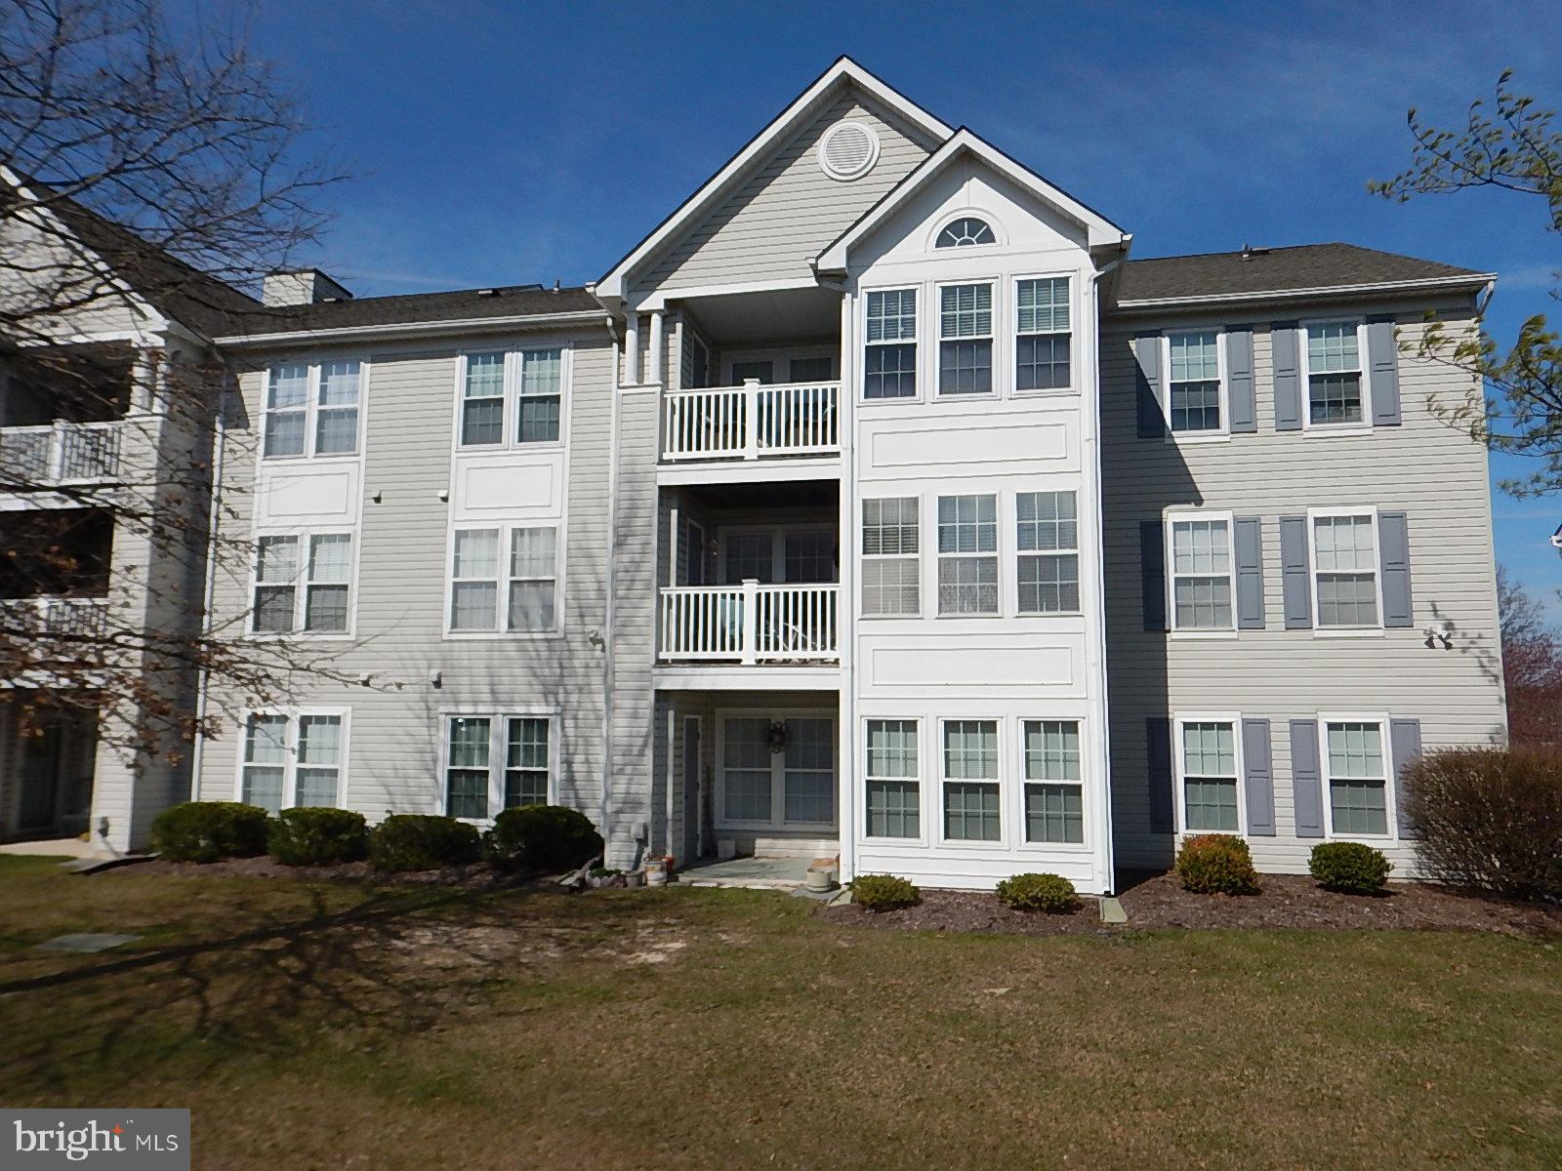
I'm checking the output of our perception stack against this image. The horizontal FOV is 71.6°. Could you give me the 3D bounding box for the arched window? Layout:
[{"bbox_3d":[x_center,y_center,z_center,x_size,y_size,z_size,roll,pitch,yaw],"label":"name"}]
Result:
[{"bbox_3d":[2.427,-4.665,14.277,0.777,0.421,0.100,-1,-7,12],"label":"arched window"}]

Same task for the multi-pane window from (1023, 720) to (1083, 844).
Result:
[{"bbox_3d":[3.280,2.366,13.082,0.701,1.470,0.080,-1,-8,12],"label":"multi-pane window"}]

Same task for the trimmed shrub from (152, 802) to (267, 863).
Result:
[{"bbox_3d":[-8.354,3.574,15.882,1.600,0.800,1.250,-1,-7,12],"label":"trimmed shrub"}]

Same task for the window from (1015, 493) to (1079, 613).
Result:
[{"bbox_3d":[3.344,-0.414,13.560,0.771,1.553,0.090,-1,-7,12],"label":"window"}]

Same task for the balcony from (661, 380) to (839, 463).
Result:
[{"bbox_3d":[-0.400,-2.309,15.000,2.560,1.152,0.150,-1,-8,12],"label":"balcony"}]

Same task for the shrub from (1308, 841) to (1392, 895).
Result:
[{"bbox_3d":[7.156,3.532,13.623,0.950,0.640,0.920,-1,-7,12],"label":"shrub"}]

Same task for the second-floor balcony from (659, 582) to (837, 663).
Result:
[{"bbox_3d":[-0.410,0.500,14.825,2.630,1.159,0.160,-1,-7,12],"label":"second-floor balcony"}]

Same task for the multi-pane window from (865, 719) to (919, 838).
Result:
[{"bbox_3d":[1.387,2.405,13.484,0.687,1.461,0.080,-1,-8,12],"label":"multi-pane window"}]

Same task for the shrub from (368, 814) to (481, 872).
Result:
[{"bbox_3d":[-4.950,3.541,15.018,1.600,0.710,1.150,-1,-7,12],"label":"shrub"}]

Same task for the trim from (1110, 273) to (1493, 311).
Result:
[{"bbox_3d":[7.342,-4.157,15.296,4.954,0.130,0.130,-1,-7,12],"label":"trim"}]

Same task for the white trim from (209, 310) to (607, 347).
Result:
[{"bbox_3d":[-5.927,-4.029,17.005,6.806,0.148,0.130,-1,-7,12],"label":"white trim"}]

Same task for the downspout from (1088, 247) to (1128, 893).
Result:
[{"bbox_3d":[4.114,-0.290,13.312,0.495,7.987,0.200,-1,-7,12],"label":"downspout"}]

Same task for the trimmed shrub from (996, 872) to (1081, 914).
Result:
[{"bbox_3d":[2.948,3.506,12.416,0.880,0.400,0.850,-1,-8,12],"label":"trimmed shrub"}]

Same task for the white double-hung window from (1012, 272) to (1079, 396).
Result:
[{"bbox_3d":[3.391,-3.232,13.912,0.867,1.666,0.100,-1,-7,12],"label":"white double-hung window"}]

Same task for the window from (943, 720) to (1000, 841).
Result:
[{"bbox_3d":[2.360,2.418,13.440,0.702,1.478,0.100,-1,-7,12],"label":"window"}]

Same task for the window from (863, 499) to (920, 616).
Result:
[{"bbox_3d":[1.417,-0.384,13.987,0.742,1.545,0.100,-1,-7,12],"label":"window"}]

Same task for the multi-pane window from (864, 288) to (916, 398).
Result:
[{"bbox_3d":[1.436,-3.159,14.200,0.692,1.470,0.080,-1,-8,12],"label":"multi-pane window"}]

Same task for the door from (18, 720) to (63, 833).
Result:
[{"bbox_3d":[-12.793,3.231,18.739,0.100,1.920,0.840,-1,-7,12],"label":"door"}]

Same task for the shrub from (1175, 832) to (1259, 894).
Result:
[{"bbox_3d":[5.537,3.501,13.715,0.990,0.700,0.950,-1,-7,12],"label":"shrub"}]

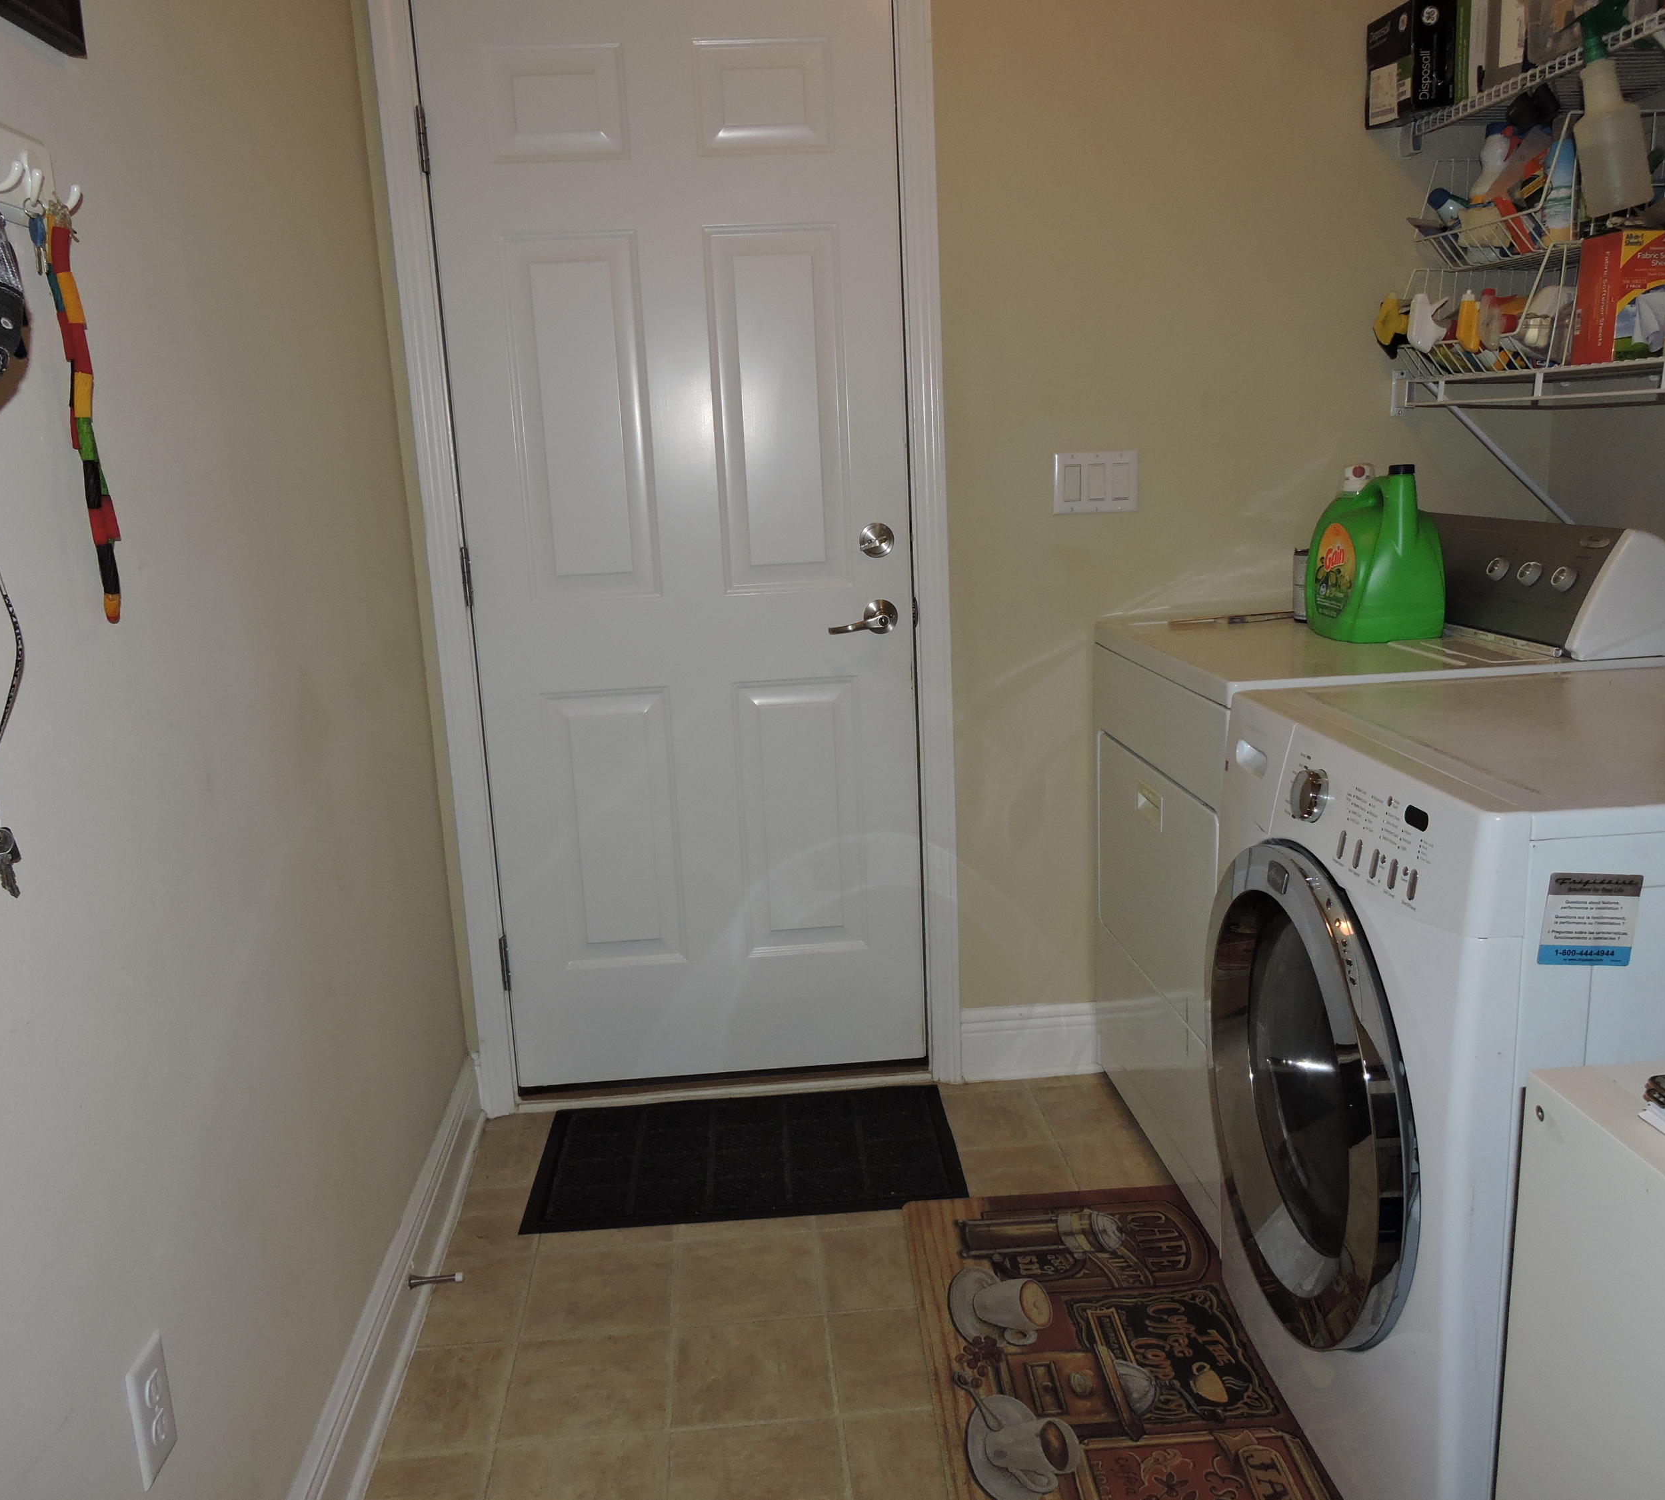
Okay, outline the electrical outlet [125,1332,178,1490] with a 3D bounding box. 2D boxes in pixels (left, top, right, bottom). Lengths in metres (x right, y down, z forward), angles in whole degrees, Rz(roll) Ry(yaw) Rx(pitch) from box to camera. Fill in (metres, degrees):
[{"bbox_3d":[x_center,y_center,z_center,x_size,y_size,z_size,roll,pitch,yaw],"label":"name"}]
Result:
[{"bbox_3d":[-0.592,0.576,1.209,0.007,0.115,0.070,-3,13,-5],"label":"electrical outlet"}]

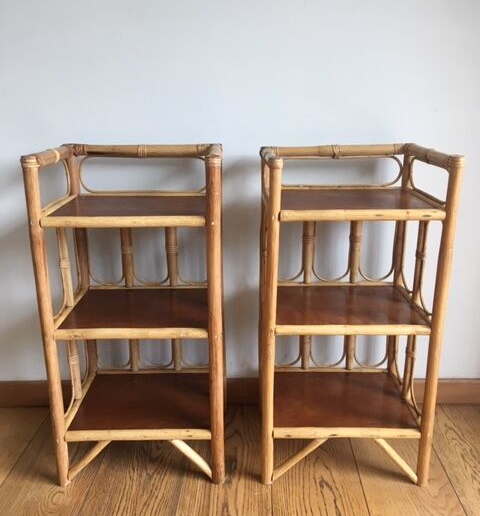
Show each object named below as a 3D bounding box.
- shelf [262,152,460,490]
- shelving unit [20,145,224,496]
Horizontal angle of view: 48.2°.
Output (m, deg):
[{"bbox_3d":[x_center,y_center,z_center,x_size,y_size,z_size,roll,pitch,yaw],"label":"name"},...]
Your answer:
[{"bbox_3d":[0.246,0.124,1.295,0.389,0.748,0.332,0,16,0],"label":"shelf"},{"bbox_3d":[-0.232,0.124,1.292,0.391,0.752,0.328,0,16,-1],"label":"shelving unit"}]

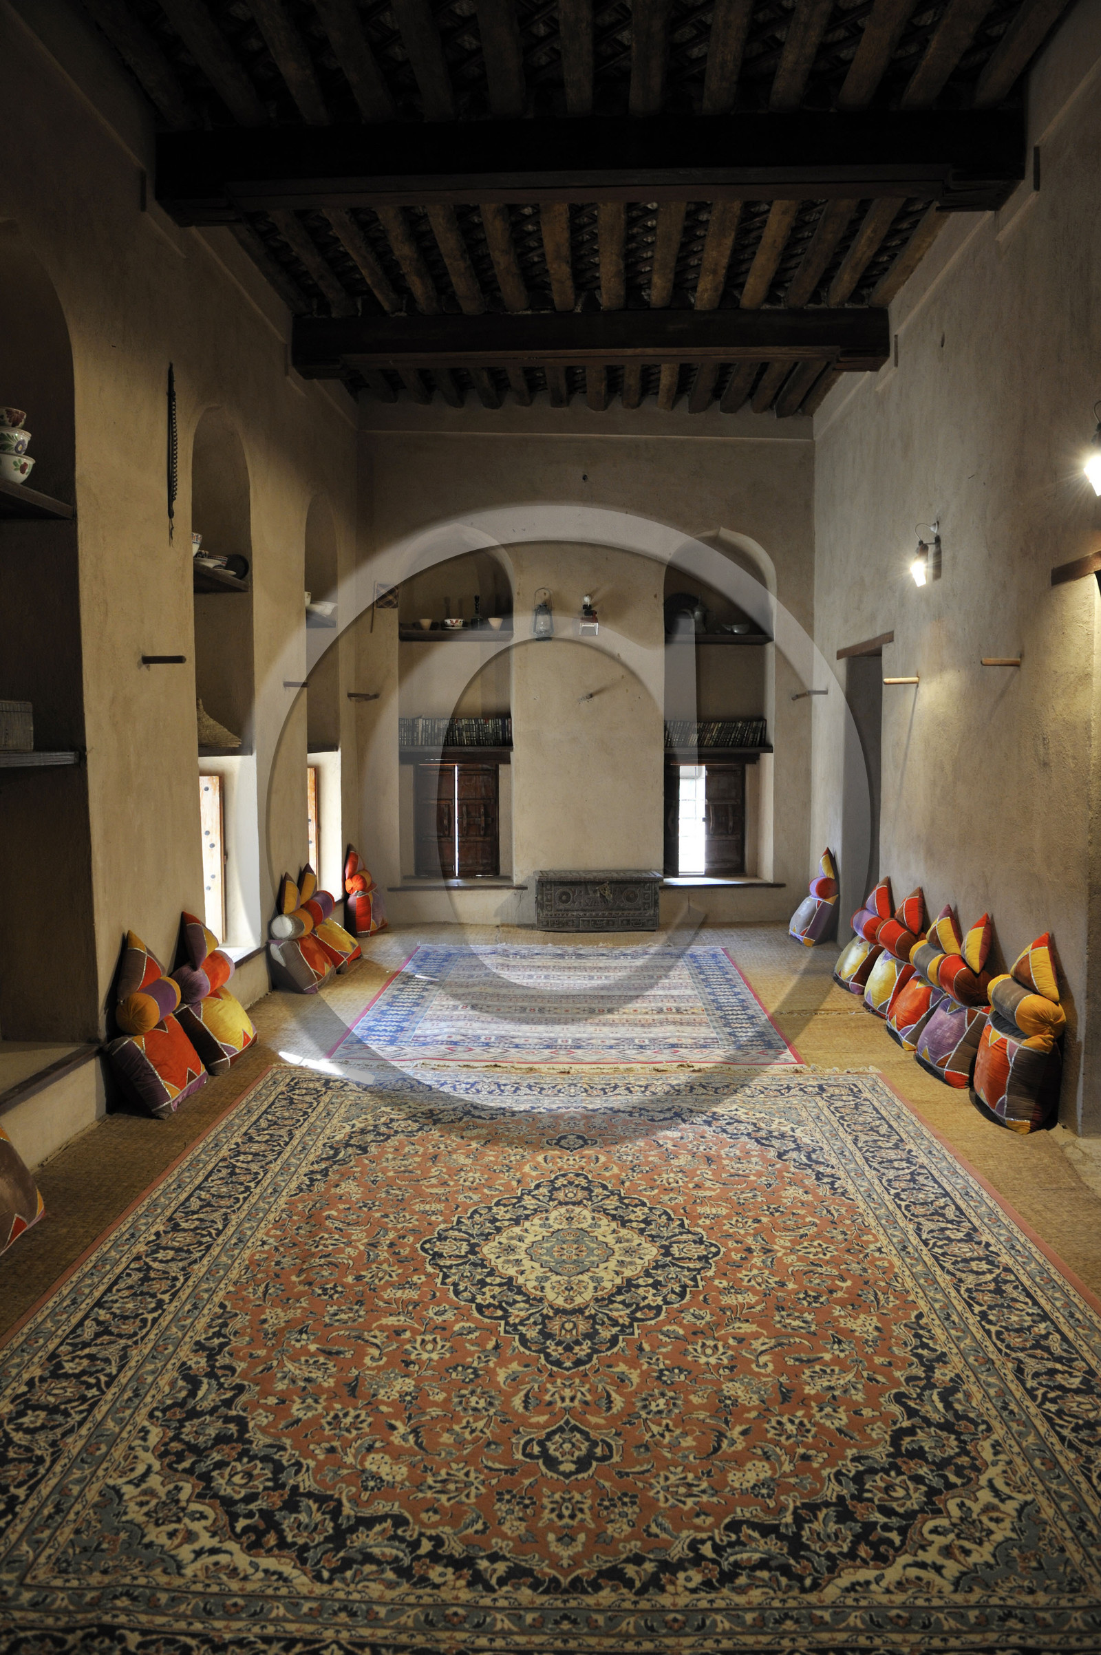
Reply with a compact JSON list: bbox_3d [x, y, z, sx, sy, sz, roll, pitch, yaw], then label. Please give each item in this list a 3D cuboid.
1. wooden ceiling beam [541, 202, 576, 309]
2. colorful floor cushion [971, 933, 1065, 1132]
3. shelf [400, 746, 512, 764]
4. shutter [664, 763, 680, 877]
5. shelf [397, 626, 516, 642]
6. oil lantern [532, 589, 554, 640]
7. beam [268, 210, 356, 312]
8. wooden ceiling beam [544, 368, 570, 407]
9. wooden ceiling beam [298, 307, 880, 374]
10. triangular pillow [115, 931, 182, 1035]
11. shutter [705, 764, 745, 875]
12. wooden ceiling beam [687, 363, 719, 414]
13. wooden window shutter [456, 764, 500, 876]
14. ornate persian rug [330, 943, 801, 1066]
[{"bbox_3d":[0.047,-3.109,5.797,0.132,0.135,1.988,0,4,4],"label":"wooden ceiling beam"},{"bbox_3d":[1.779,0.758,4.188,0.241,0.696,0.412,-1,4,-5],"label":"colorful floor cushion"},{"bbox_3d":[-0.787,-0.610,9.233,0.939,0.141,0.360,0,4,-4],"label":"shelf"},{"bbox_3d":[1.067,-0.053,9.786,0.045,0.997,0.370,-1,5,-18],"label":"shutter"},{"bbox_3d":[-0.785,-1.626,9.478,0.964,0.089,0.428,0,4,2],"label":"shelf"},{"bbox_3d":[-0.057,-1.728,8.917,0.167,0.417,0.150,0,4,-4],"label":"oil lantern"},{"bbox_3d":[-1.357,-3.255,6.088,0.153,0.161,2.066,0,4,2],"label":"beam"},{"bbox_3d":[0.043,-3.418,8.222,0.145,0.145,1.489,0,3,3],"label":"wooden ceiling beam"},{"bbox_3d":[0.237,-2.999,6.854,3.664,0.291,0.284,0,4,2],"label":"wooden ceiling beam"},{"bbox_3d":[-1.584,0.605,4.403,0.161,0.368,0.335,-10,3,2],"label":"triangular pillow"},{"bbox_3d":[1.570,-0.076,9.920,0.360,1.000,0.045,0,3,1],"label":"shutter"},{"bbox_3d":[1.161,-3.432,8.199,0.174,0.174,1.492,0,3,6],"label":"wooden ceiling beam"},{"bbox_3d":[-0.643,-0.066,9.846,0.374,1.003,0.045,0,4,-4],"label":"wooden window shutter"},{"bbox_3d":[0.112,0.986,6.671,2.239,0.012,2.985,0,4,2],"label":"ornate persian rug"}]

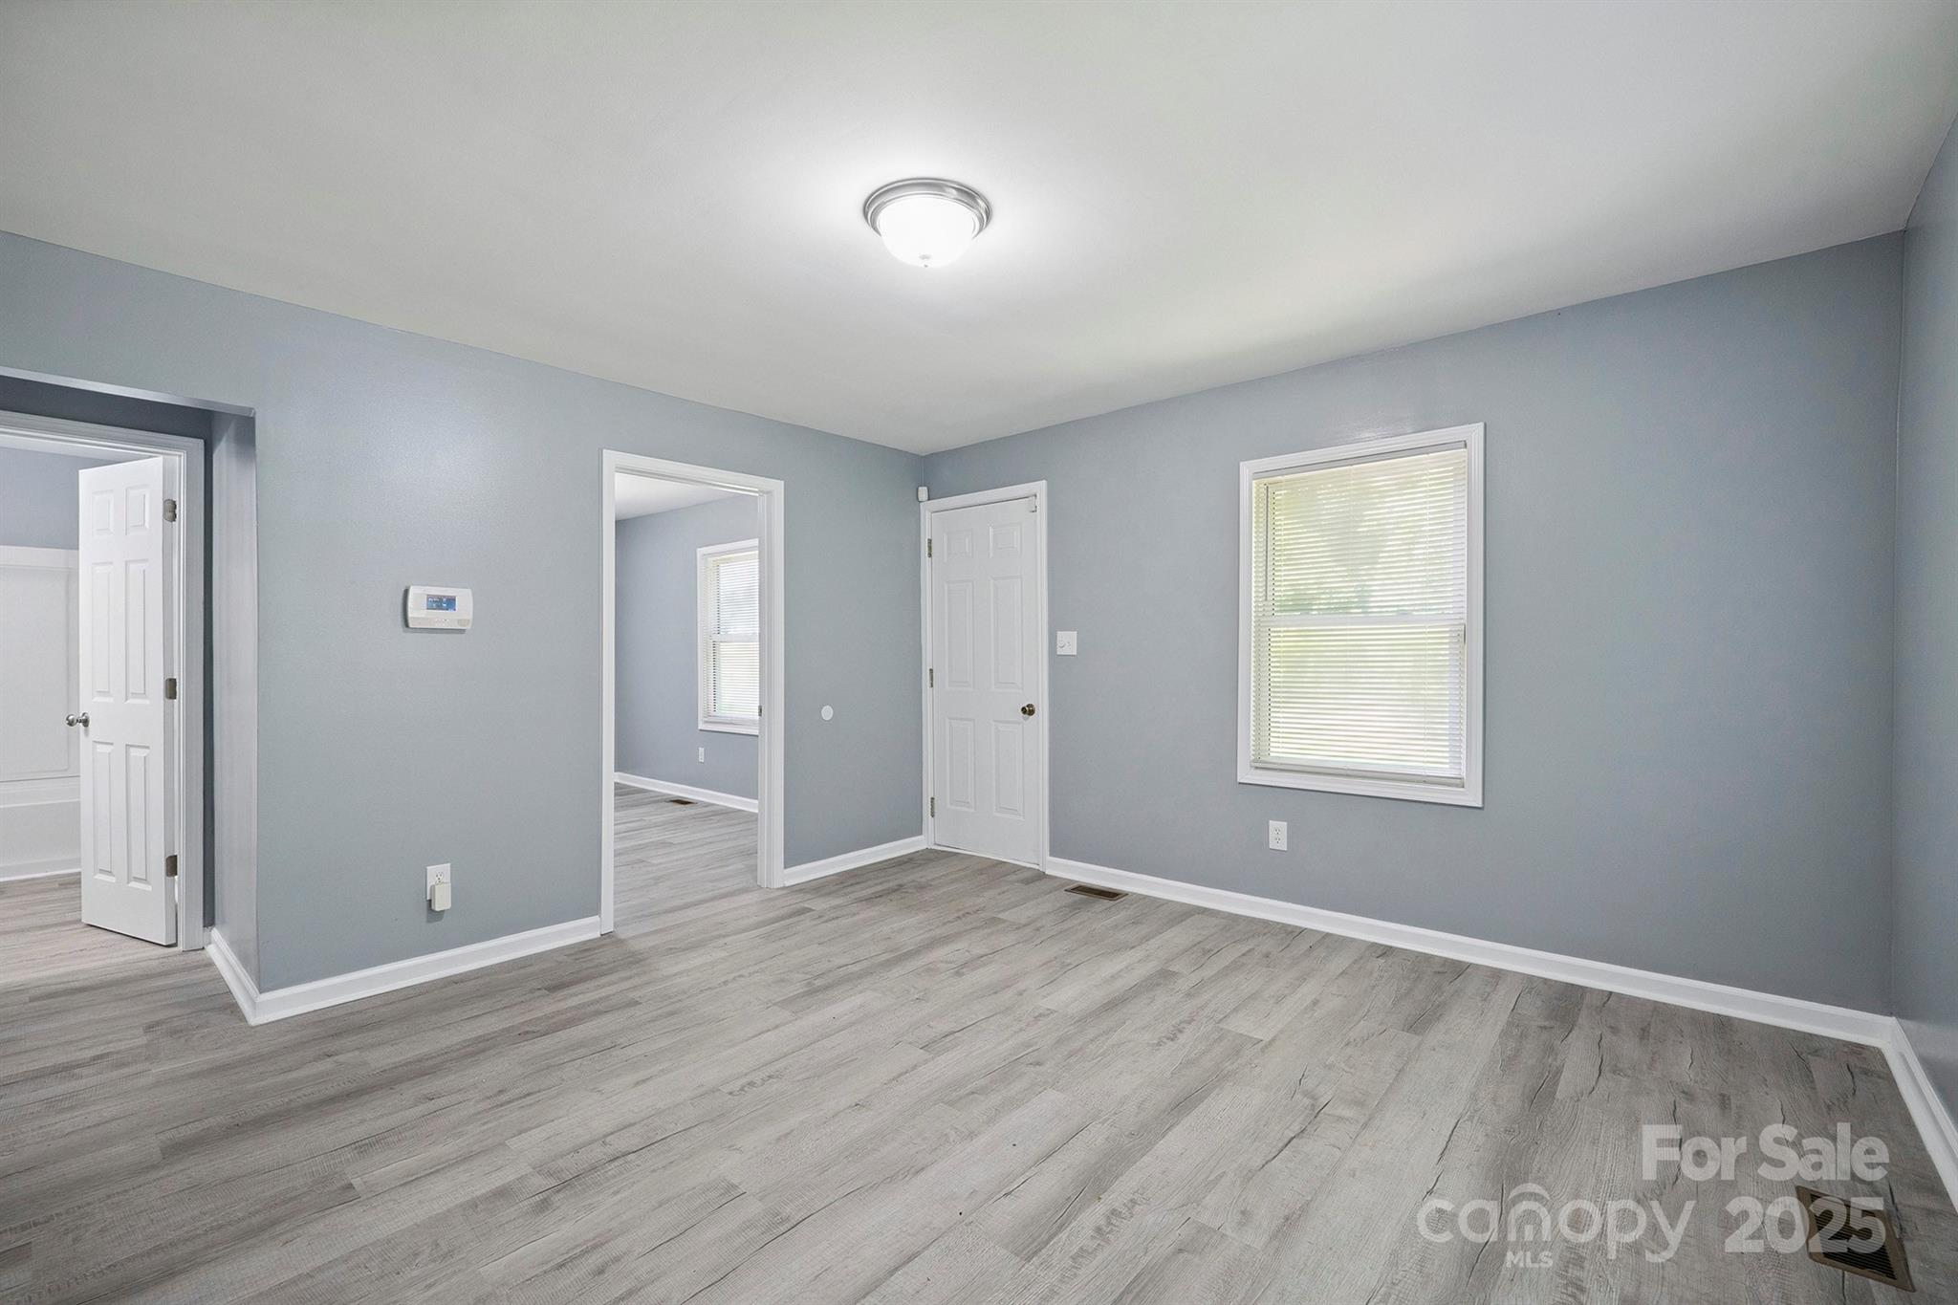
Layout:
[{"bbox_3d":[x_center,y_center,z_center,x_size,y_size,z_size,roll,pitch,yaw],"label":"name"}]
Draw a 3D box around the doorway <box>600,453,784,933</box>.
[{"bbox_3d":[-1.359,0.167,3.905,0.140,2.090,0.927,0,0,42],"label":"doorway"}]

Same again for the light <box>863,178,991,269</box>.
[{"bbox_3d":[-0.140,-1.134,2.249,0.354,0.142,0.354,0,0,0],"label":"light"}]

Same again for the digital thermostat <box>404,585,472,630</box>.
[{"bbox_3d":[-2.019,-0.163,3.052,0.035,0.150,0.198,0,0,42],"label":"digital thermostat"}]

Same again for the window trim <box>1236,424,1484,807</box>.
[{"bbox_3d":[1.576,-0.139,3.444,0.966,1.462,0.100,0,0,42],"label":"window trim"}]

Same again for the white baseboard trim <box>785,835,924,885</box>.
[{"bbox_3d":[-0.653,1.159,4.599,0.020,0.088,1.032,0,0,42],"label":"white baseboard trim"}]

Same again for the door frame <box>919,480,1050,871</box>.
[{"bbox_3d":[0.051,0.137,4.809,0.941,2.152,0.120,0,0,42],"label":"door frame"}]

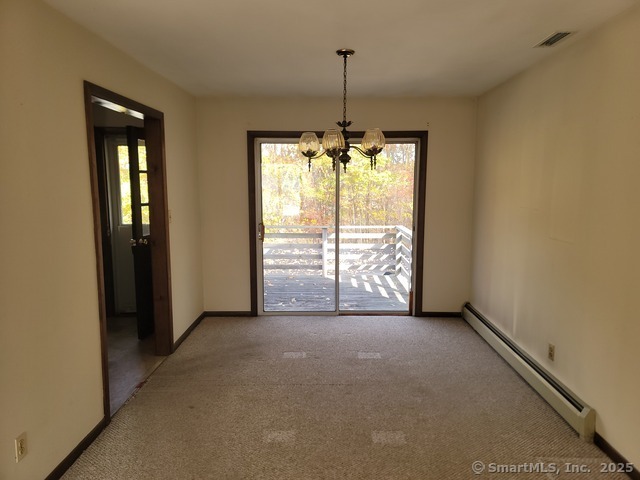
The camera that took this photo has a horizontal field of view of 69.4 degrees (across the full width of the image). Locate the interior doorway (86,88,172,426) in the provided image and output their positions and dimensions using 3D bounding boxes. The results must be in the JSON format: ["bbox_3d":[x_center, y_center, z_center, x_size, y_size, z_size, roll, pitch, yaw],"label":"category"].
[{"bbox_3d":[-1.401,0.054,3.419,0.145,2.111,1.315,0,8,1],"label":"interior doorway"}]

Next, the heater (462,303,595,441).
[{"bbox_3d":[1.636,0.958,3.988,0.073,0.168,2.487,0,8,1],"label":"heater"}]

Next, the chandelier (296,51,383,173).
[{"bbox_3d":[0.152,-0.874,3.163,0.605,0.815,0.635,0,8,1],"label":"chandelier"}]

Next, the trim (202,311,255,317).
[{"bbox_3d":[-1.045,0.844,5.255,0.540,0.061,0.020,0,8,1],"label":"trim"}]

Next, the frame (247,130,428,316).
[{"bbox_3d":[0.189,-0.152,5.148,1.948,2.063,0.105,0,8,1],"label":"frame"}]

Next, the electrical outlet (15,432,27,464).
[{"bbox_3d":[-1.355,0.935,2.097,0.012,0.114,0.070,0,8,1],"label":"electrical outlet"}]

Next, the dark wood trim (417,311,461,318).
[{"bbox_3d":[1.395,0.848,5.221,0.470,0.061,0.020,0,8,1],"label":"dark wood trim"}]

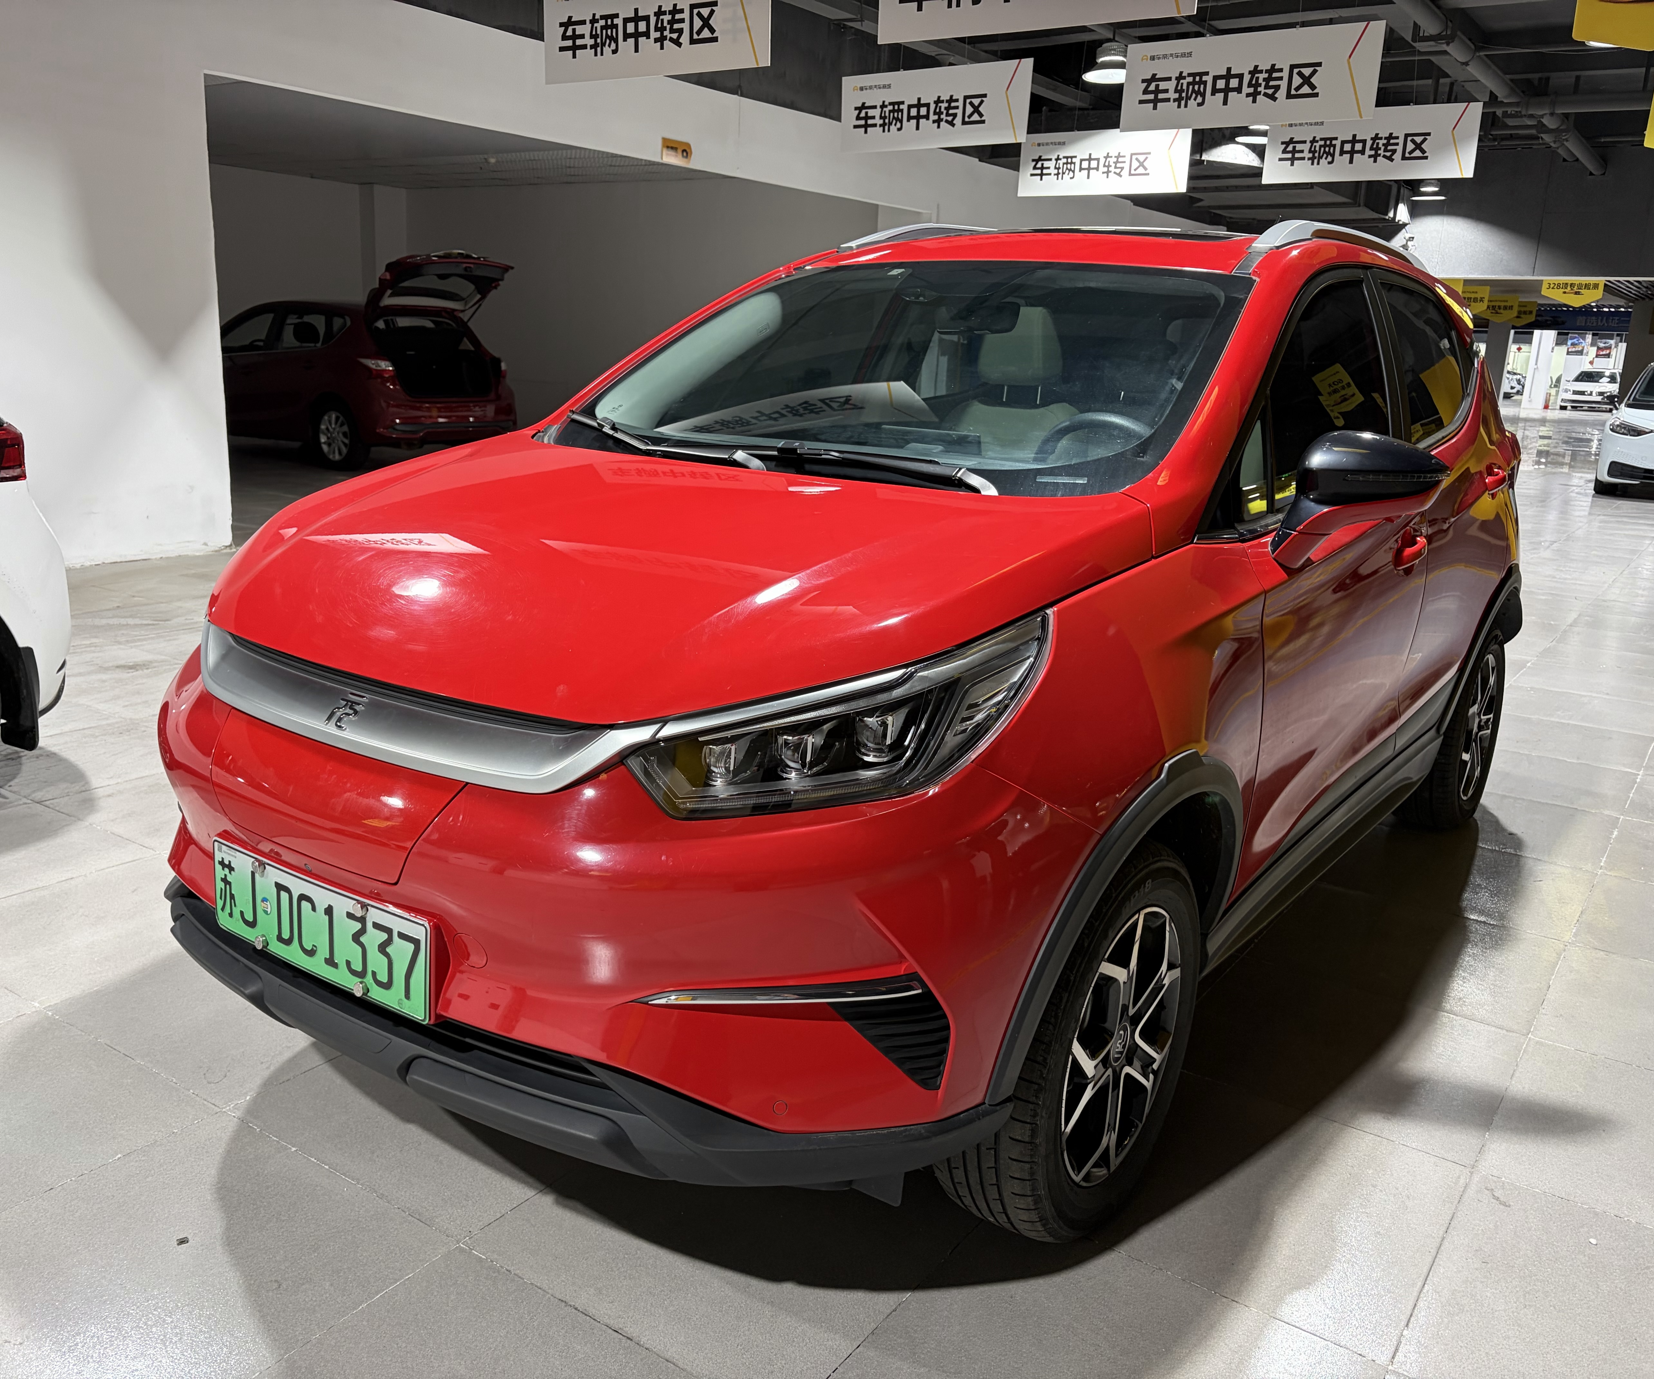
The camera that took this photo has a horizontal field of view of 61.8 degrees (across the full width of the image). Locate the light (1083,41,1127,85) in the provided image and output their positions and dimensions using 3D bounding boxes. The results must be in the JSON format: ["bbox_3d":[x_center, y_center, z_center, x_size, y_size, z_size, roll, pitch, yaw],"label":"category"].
[{"bbox_3d":[1.940,-4.222,9.300,0.420,0.260,0.420,11,16,33],"label":"light"}]

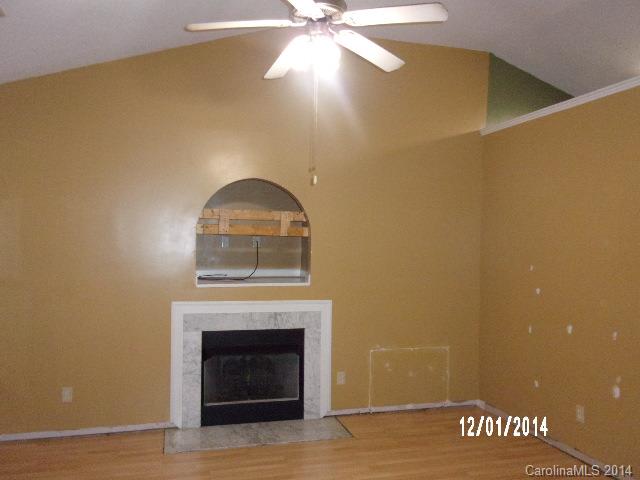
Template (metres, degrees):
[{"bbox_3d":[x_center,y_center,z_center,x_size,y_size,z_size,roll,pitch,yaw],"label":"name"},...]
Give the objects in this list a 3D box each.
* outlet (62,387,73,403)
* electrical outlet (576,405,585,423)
[{"bbox_3d":[-2.029,1.243,4.157,0.072,0.116,0.010,1,-1,-17],"label":"outlet"},{"bbox_3d":[1.946,1.300,3.872,0.010,0.116,0.071,1,-1,-17],"label":"electrical outlet"}]

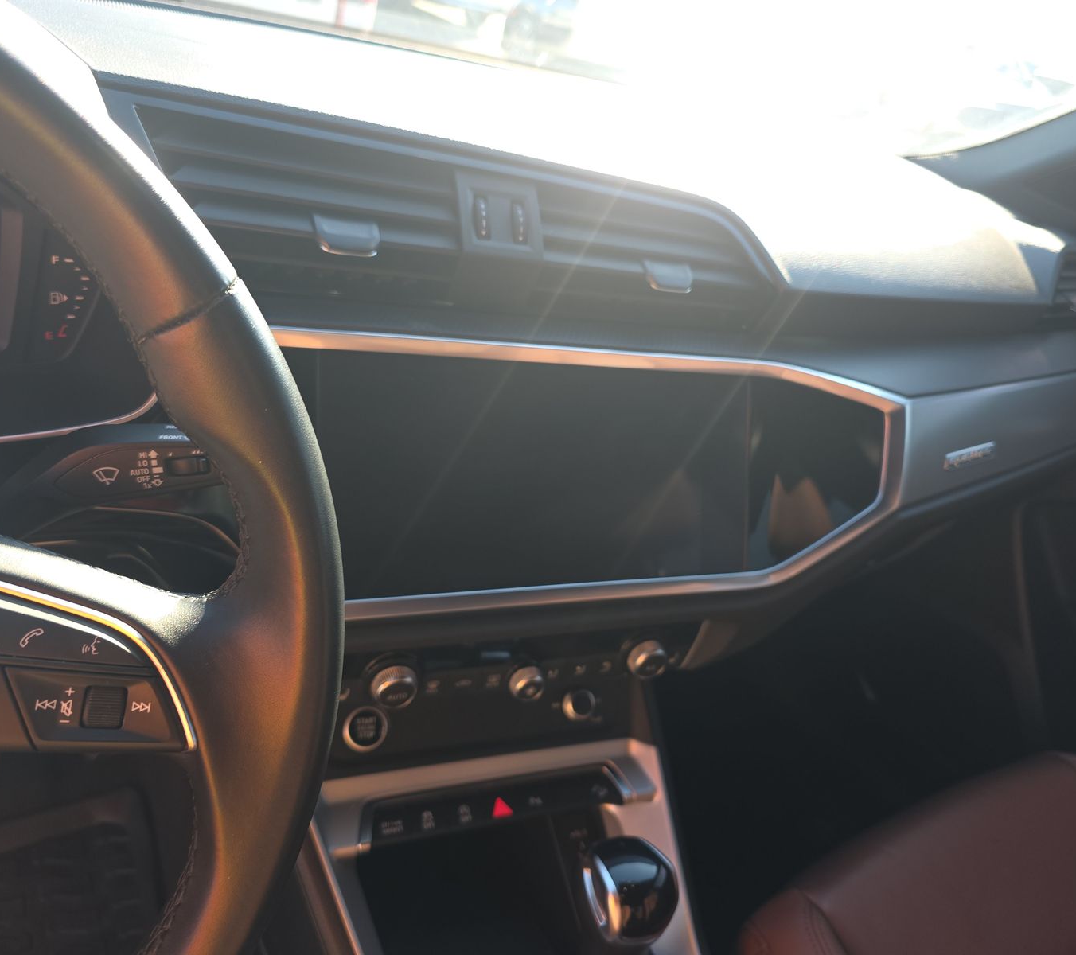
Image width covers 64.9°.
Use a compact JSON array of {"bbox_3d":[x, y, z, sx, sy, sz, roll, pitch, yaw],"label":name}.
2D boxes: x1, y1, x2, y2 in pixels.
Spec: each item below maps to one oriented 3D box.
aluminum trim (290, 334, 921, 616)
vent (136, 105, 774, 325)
[{"bbox_3d":[0.052,0.000,0.535,0.490,0.158,0.040,0,5,-27],"label":"aluminum trim"},{"bbox_3d":[-0.019,-0.151,0.545,0.435,0.092,0.050,0,3,-27],"label":"vent"}]

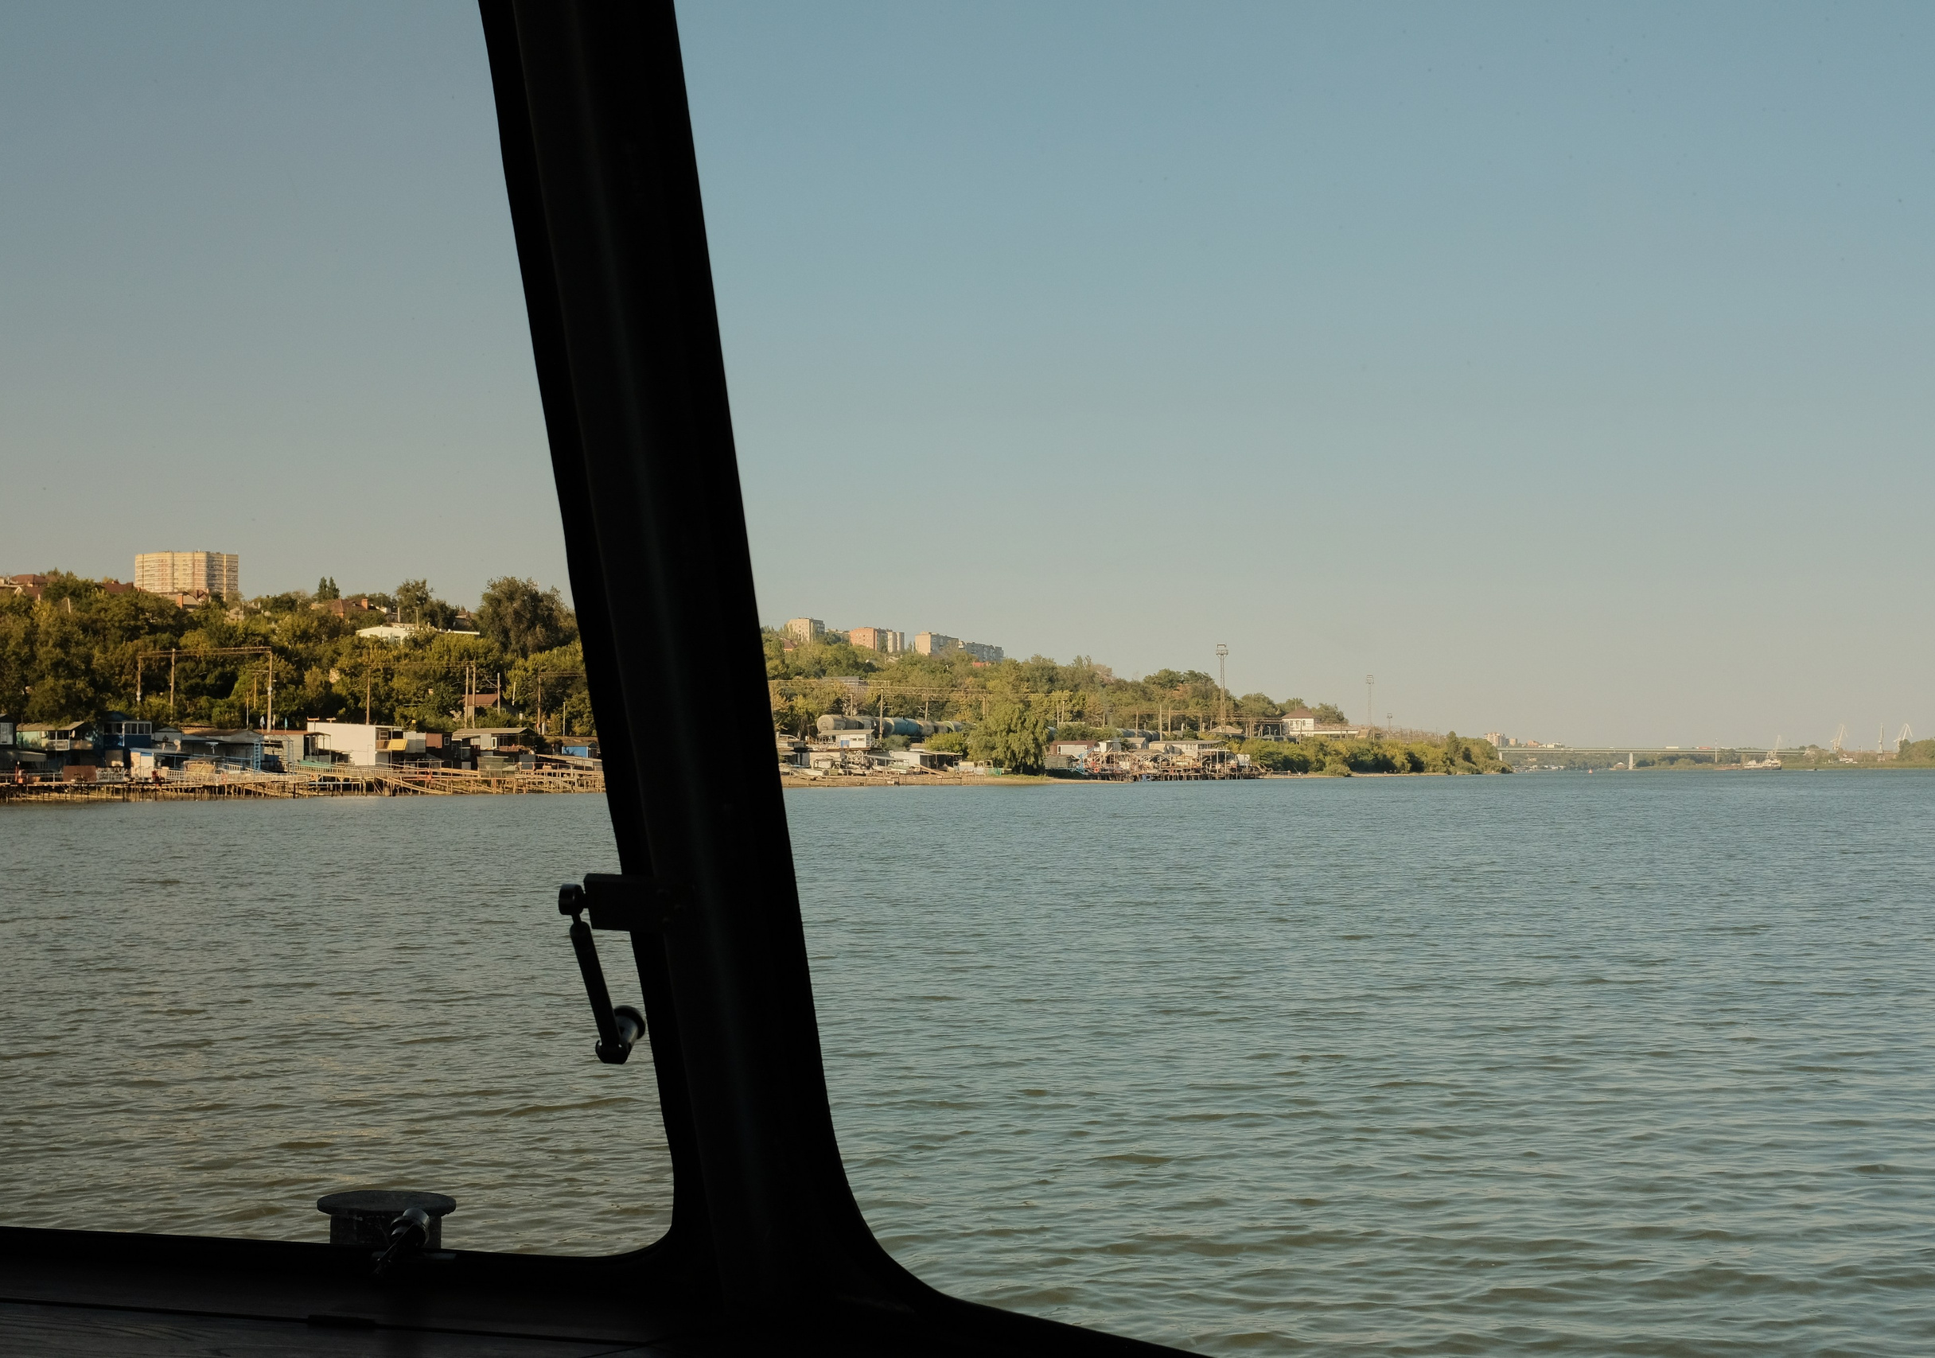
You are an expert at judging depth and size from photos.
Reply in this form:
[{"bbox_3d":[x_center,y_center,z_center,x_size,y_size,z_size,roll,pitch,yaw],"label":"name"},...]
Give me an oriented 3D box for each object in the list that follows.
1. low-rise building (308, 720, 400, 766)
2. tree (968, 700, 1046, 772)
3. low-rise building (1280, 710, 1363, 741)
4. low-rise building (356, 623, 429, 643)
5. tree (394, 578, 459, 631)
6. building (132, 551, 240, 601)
[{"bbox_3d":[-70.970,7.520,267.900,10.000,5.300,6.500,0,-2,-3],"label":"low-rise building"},{"bbox_3d":[7.800,11.610,454.730,15.000,14.500,14.000,0,-2,0],"label":"tree"},{"bbox_3d":[114.740,15.020,749.810,24.000,10.000,11.000,0,-2,6],"label":"low-rise building"},{"bbox_3d":[-91.760,-6.780,369.920,11.000,4.200,8.500,0,-2,-9],"label":"low-rise building"},{"bbox_3d":[-90.970,-11.600,389.800,10.500,10.500,10.000,0,-2,0],"label":"tree"},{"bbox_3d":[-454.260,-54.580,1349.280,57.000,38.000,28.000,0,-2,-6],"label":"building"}]

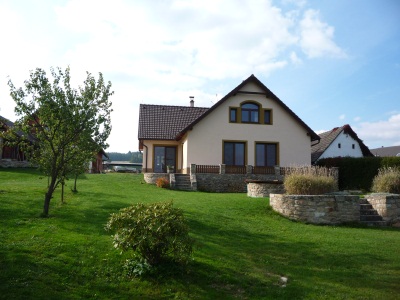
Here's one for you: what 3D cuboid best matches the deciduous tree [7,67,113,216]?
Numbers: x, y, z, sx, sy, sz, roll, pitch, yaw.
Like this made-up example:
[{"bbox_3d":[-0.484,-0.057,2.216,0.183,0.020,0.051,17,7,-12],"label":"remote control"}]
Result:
[{"bbox_3d":[-3.959,-0.276,9.845,2.950,4.220,2.800,1,-4,0],"label":"deciduous tree"}]

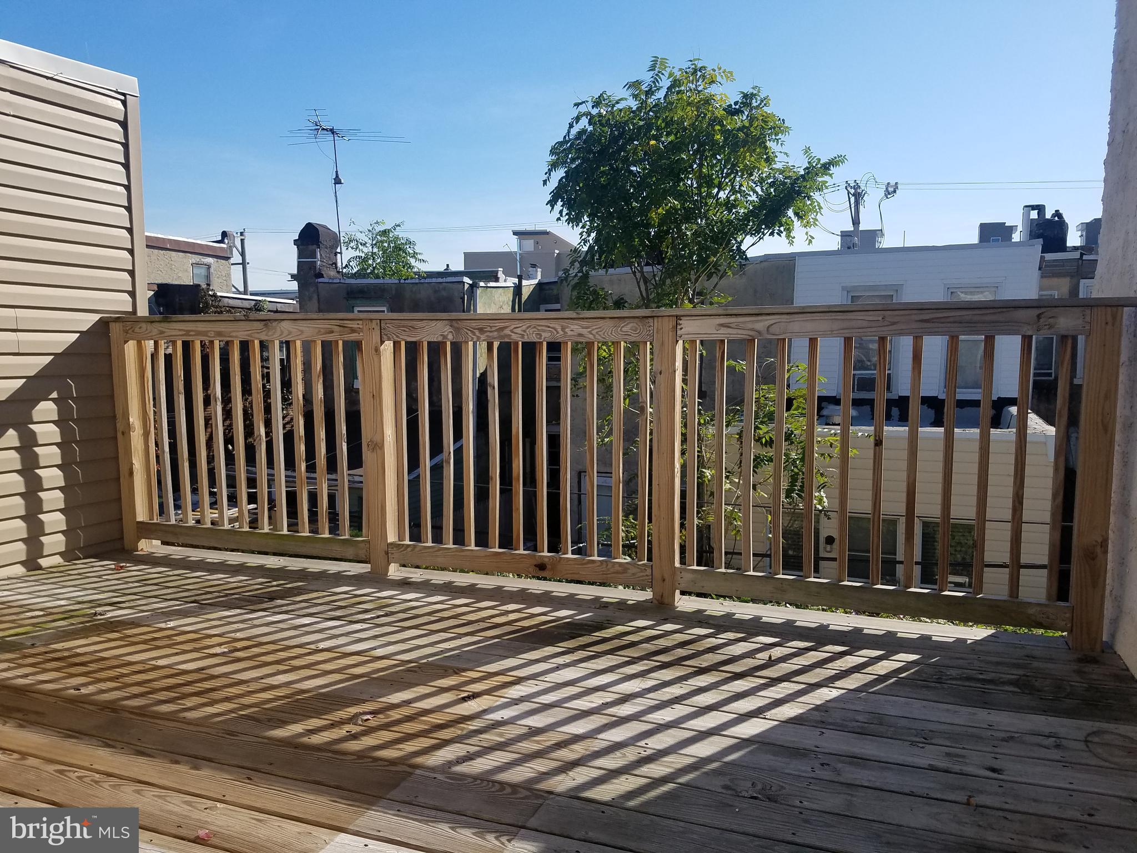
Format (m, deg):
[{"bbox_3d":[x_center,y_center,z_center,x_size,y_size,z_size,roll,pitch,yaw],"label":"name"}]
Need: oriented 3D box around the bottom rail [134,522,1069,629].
[{"bbox_3d":[-0.231,0.565,3.522,4.044,0.088,0.038,2,7,21],"label":"bottom rail"}]

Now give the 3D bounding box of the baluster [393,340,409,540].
[{"bbox_3d":[-0.735,0.069,3.755,0.036,0.950,0.036,2,7,20],"label":"baluster"}]

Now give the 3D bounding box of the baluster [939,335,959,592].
[{"bbox_3d":[1.334,0.135,2.997,0.036,0.950,0.036,2,7,20],"label":"baluster"}]

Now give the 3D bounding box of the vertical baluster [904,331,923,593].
[{"bbox_3d":[1.224,0.132,3.037,0.036,0.950,0.036,2,7,20],"label":"vertical baluster"}]

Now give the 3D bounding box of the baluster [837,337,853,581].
[{"bbox_3d":[0.987,0.121,3.049,0.034,0.944,0.034,2,7,21],"label":"baluster"}]

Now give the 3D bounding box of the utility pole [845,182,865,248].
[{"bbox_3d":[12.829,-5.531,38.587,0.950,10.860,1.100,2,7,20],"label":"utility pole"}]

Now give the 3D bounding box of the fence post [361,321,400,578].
[{"bbox_3d":[-0.812,0.095,3.716,0.089,1.112,0.089,2,7,21],"label":"fence post"}]

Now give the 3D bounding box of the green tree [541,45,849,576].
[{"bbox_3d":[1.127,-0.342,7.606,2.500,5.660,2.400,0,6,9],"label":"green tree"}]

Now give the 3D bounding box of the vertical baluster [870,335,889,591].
[{"bbox_3d":[1.117,0.128,3.076,0.036,0.950,0.036,2,7,20],"label":"vertical baluster"}]

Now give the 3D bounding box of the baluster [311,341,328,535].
[{"bbox_3d":[-1.135,0.056,3.902,0.036,0.950,0.036,2,7,20],"label":"baluster"}]

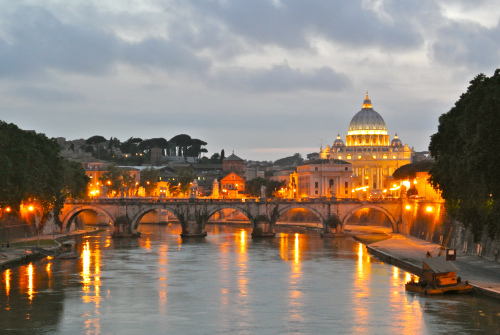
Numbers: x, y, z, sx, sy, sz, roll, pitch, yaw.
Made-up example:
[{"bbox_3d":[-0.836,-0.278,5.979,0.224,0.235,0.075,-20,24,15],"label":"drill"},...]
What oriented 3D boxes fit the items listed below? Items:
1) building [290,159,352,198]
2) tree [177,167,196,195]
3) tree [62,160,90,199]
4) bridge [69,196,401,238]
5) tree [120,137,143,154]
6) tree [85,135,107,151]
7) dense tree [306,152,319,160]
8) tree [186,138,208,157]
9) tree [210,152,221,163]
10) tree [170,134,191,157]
[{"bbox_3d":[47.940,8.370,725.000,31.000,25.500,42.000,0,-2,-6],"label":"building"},{"bbox_3d":[-37.200,8.490,660.000,12.000,18.000,12.000,0,-2,0],"label":"tree"},{"bbox_3d":[-73.920,5.330,480.000,12.000,17.000,12.000,0,-2,0],"label":"tree"},{"bbox_3d":[-6.030,19.440,438.000,134.000,16.000,11.000,0,-2,0],"label":"bridge"},{"bbox_3d":[-108.340,-19.660,1030.000,19.000,16.000,17.000,0,-2,0],"label":"tree"},{"bbox_3d":[-144.000,-22.830,1050.000,20.000,16.000,18.000,0,-2,0],"label":"tree"},{"bbox_3d":[80.440,-14.160,1450.000,15.000,11.000,13.000,0,-2,0],"label":"dense tree"},{"bbox_3d":[-45.670,-16.960,980.000,18.500,17.000,17.000,0,-2,0],"label":"tree"},{"bbox_3d":[-30.010,-8.700,980.000,9.000,9.000,8.500,0,-2,0],"label":"tree"},{"bbox_3d":[-60.150,-18.610,975.000,18.000,19.500,17.000,0,-2,0],"label":"tree"}]

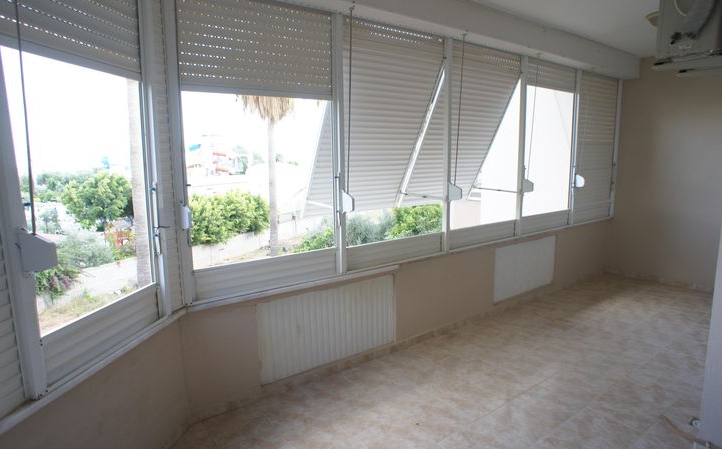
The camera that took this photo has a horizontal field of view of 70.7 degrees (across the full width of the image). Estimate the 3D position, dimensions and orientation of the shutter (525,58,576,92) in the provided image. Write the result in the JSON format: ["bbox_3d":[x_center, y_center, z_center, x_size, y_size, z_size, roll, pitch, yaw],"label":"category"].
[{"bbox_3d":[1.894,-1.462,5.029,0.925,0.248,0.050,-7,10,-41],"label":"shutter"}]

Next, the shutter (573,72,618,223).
[{"bbox_3d":[2.685,-0.856,5.800,0.952,1.649,0.050,-7,10,-41],"label":"shutter"}]

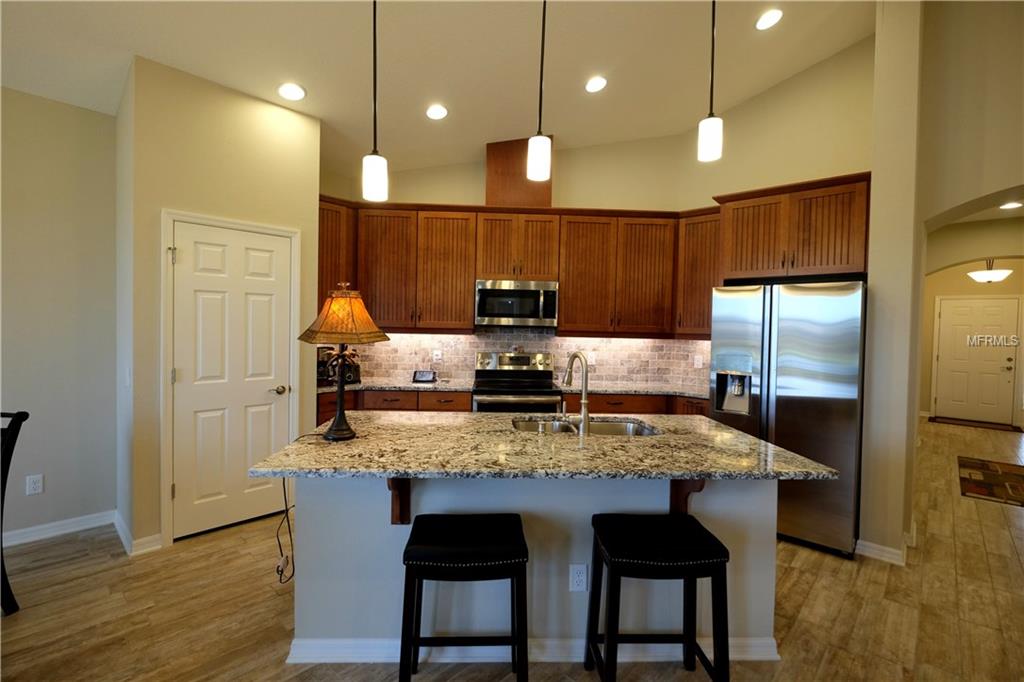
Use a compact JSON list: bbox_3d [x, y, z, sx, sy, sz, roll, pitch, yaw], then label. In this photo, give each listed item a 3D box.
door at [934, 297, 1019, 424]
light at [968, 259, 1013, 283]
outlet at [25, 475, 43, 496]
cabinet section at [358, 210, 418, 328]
[{"bbox_3d":[7.768,0.325,7.625,0.914,2.030,0.050,3,2,43],"label":"door"},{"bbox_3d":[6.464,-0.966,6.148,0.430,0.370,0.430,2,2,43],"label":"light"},{"bbox_3d":[-3.039,0.917,2.896,0.010,0.118,0.073,2,2,43],"label":"outlet"},{"bbox_3d":[-1.129,-0.651,4.277,0.525,1.060,0.335,1,1,-2],"label":"cabinet section"}]

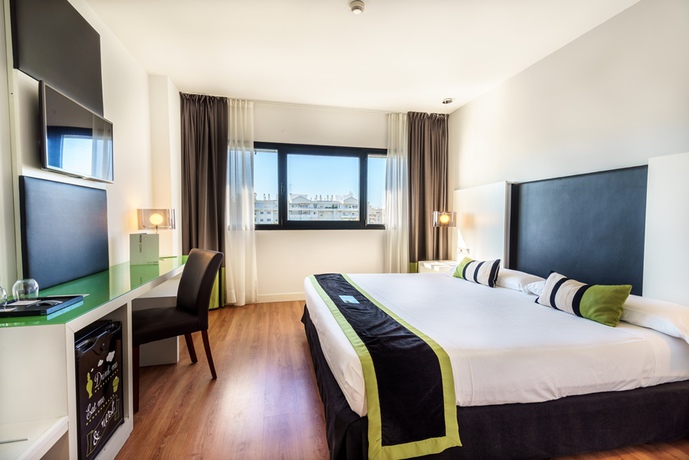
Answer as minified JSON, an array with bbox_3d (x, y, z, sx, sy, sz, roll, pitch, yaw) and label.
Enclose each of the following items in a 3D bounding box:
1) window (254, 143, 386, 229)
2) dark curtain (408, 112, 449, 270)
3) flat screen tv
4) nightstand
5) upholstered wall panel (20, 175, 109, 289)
[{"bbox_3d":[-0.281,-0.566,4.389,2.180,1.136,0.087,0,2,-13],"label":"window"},{"bbox_3d":[1.179,-0.348,4.548,0.615,2.523,0.142,0,2,-13],"label":"dark curtain"},{"bbox_3d":[-1.519,-0.510,1.880,0.046,0.391,0.691,0,2,-13],"label":"flat screen tv"},{"bbox_3d":[1.278,0.683,4.059,0.523,0.529,0.545,0,2,-13],"label":"nightstand"},{"bbox_3d":[-1.585,0.017,1.889,0.037,0.555,0.786,0,2,-13],"label":"upholstered wall panel"}]

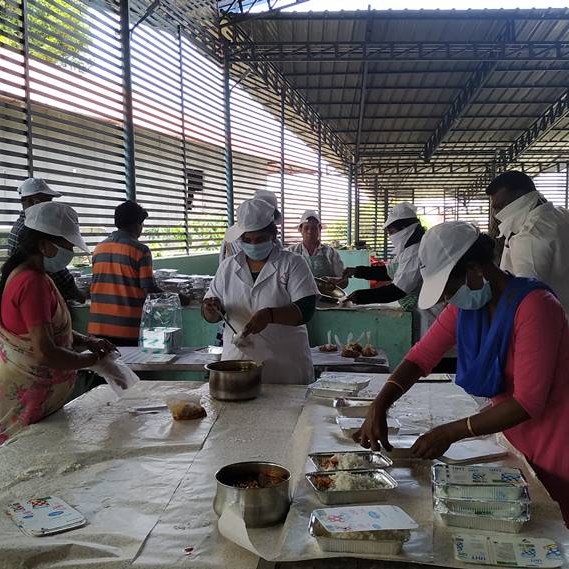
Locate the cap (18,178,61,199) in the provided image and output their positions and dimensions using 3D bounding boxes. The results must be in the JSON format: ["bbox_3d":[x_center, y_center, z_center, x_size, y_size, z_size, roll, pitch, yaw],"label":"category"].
[{"bbox_3d":[-1.398,-0.555,3.008,0.260,0.130,0.180,-3,7,-28],"label":"cap"}]

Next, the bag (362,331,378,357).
[{"bbox_3d":[0.456,0.315,2.808,0.090,0.130,0.090,0,6,0],"label":"bag"}]

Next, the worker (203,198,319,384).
[{"bbox_3d":[-0.098,0.409,2.325,0.480,1.563,0.420,2,6,18],"label":"worker"}]

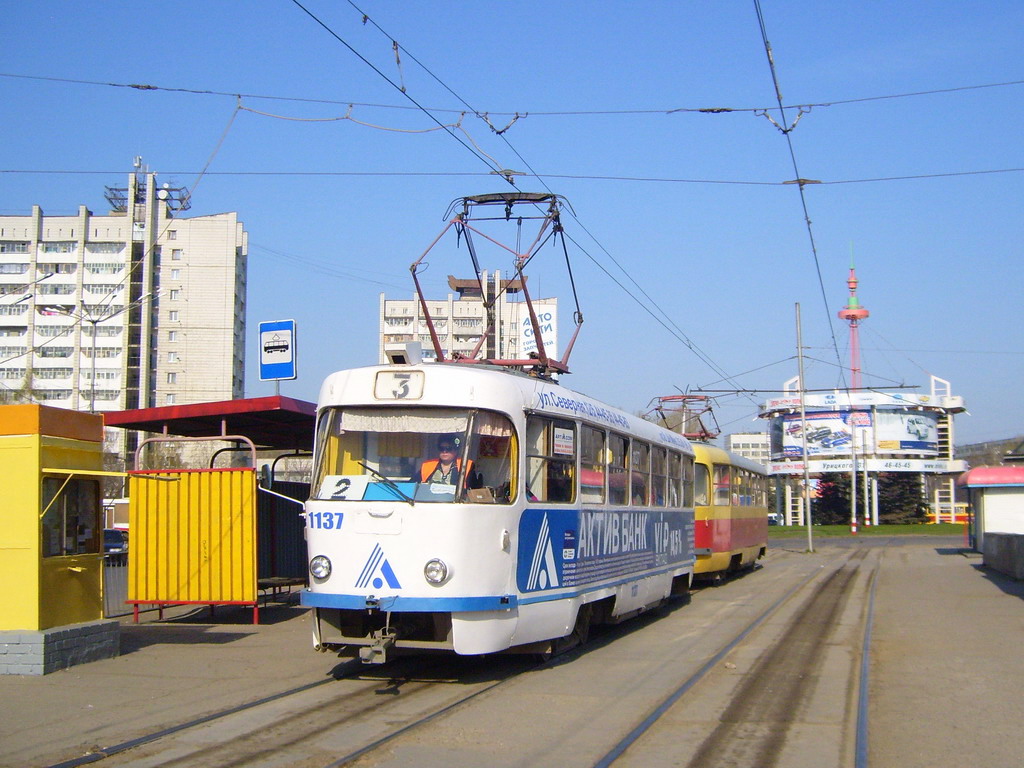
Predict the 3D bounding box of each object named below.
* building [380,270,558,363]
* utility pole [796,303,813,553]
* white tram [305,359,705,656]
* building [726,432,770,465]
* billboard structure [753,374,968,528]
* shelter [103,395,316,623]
[{"bbox_3d":[-7.612,2.872,190.082,31.000,44.179,18.000,0,-7,0],"label":"building"},{"bbox_3d":[12.636,1.779,44.744,0.220,10.789,0.220,-1,-7,0],"label":"utility pole"},{"bbox_3d":[0.703,1.922,14.864,2.500,3.100,12.200,-2,-7,19],"label":"white tram"},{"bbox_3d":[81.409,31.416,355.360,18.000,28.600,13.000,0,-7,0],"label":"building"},{"bbox_3d":[32.135,6.309,94.576,17.800,12.706,13.500,-2,-7,19],"label":"billboard structure"},{"bbox_3d":[-3.809,2.205,17.832,3.000,3.250,6.200,-2,-7,19],"label":"shelter"}]

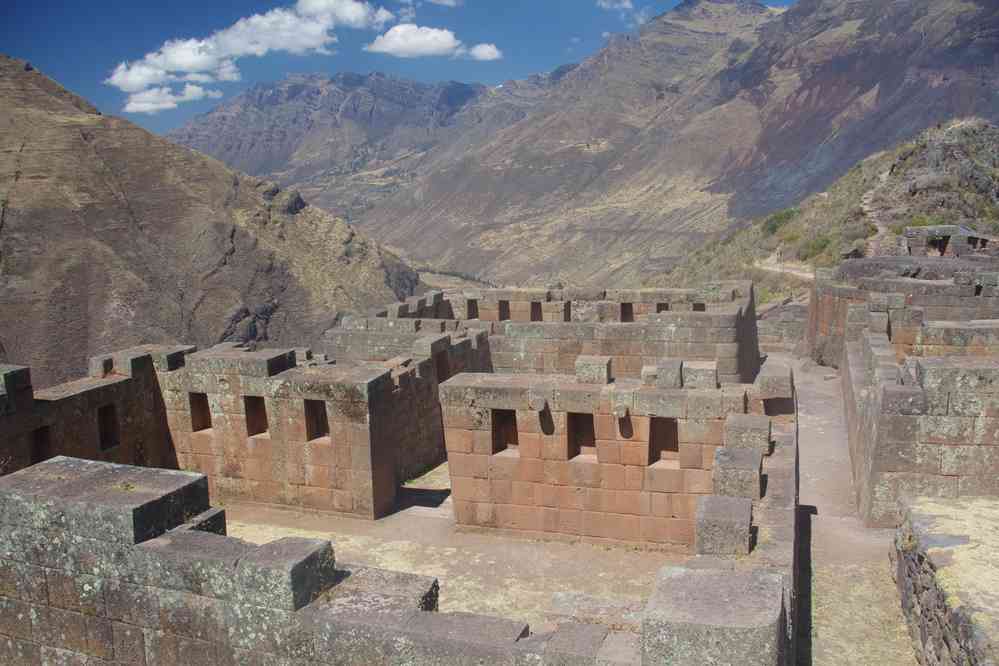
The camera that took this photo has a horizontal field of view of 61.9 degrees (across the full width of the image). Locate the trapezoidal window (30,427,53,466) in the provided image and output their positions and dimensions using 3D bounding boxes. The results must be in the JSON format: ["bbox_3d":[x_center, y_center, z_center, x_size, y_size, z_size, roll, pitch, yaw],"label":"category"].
[{"bbox_3d":[-7.070,1.803,12.788,0.372,0.696,0.412,2,12,26],"label":"trapezoidal window"}]

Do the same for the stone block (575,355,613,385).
[{"bbox_3d":[1.311,0.509,11.484,0.440,0.310,0.380,0,12,20],"label":"stone block"}]

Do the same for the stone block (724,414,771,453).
[{"bbox_3d":[3.307,1.355,11.055,0.559,0.314,0.666,1,12,20],"label":"stone block"}]

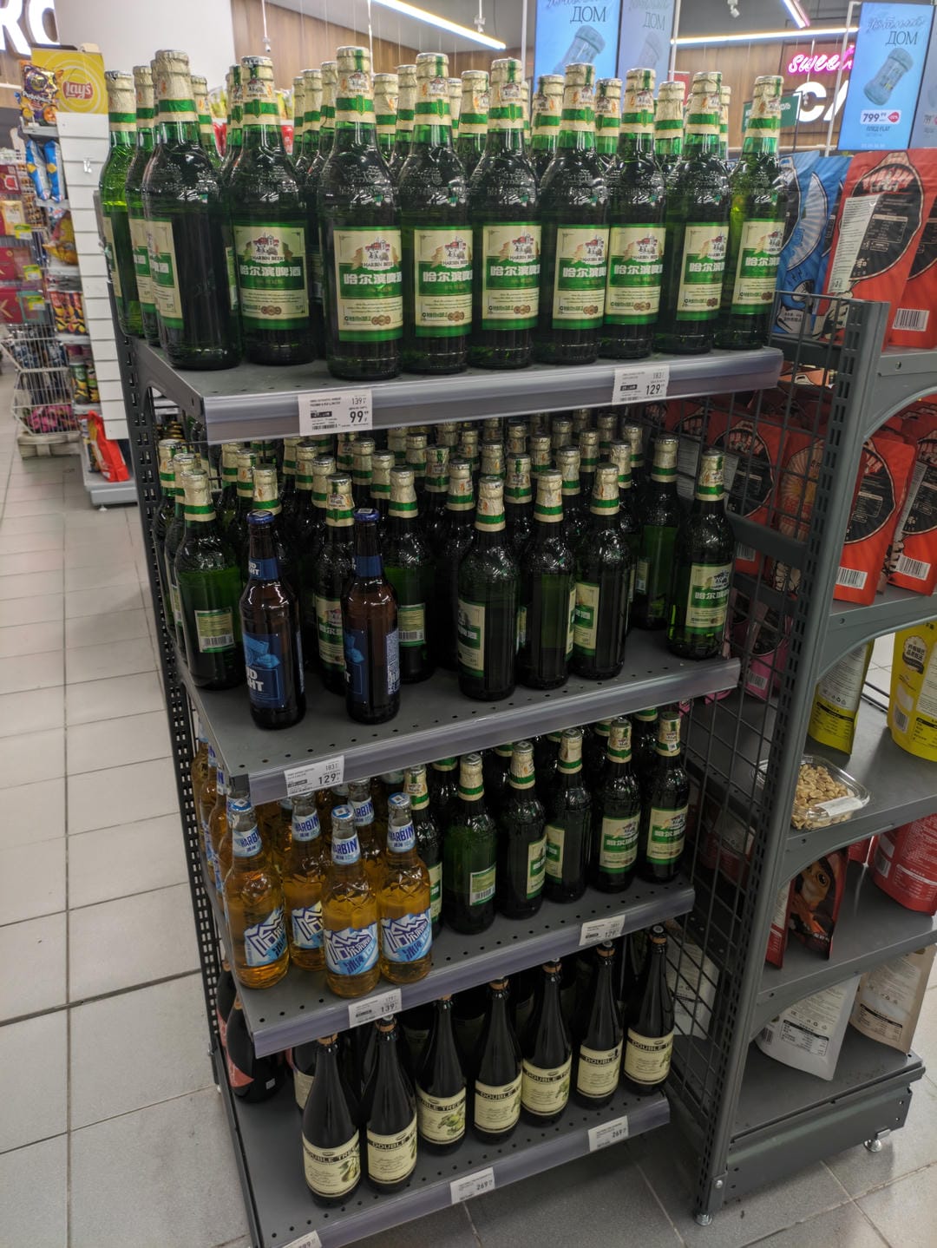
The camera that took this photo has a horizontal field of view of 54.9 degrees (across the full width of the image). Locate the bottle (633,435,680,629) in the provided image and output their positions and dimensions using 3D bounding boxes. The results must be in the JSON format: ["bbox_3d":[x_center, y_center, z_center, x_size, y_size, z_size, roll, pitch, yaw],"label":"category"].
[{"bbox_3d":[0.262,-0.125,1.252,0.072,0.271,0.072,-7,26,-16],"label":"bottle"}]

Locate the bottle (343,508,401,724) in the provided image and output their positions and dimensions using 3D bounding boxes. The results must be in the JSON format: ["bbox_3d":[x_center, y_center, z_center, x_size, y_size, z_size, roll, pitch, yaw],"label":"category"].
[{"bbox_3d":[-0.110,-0.009,1.026,0.065,0.248,0.065,-6,26,-15],"label":"bottle"}]

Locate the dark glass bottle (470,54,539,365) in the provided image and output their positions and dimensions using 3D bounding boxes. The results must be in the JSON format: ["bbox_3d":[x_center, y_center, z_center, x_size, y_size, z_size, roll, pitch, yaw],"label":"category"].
[{"bbox_3d":[0.035,-0.394,0.884,0.072,0.272,0.072,-3,25,-9],"label":"dark glass bottle"}]

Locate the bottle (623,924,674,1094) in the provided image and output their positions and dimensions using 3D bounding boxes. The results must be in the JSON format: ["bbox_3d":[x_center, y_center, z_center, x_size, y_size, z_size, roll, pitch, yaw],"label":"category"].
[{"bbox_3d":[0.308,0.636,1.501,0.081,0.316,0.081,1,23,0],"label":"bottle"}]

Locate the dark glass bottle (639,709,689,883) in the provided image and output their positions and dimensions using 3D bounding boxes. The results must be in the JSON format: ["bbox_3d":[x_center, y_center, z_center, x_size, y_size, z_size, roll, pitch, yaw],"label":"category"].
[{"bbox_3d":[0.288,0.255,1.324,0.068,0.271,0.068,-5,25,-10],"label":"dark glass bottle"}]

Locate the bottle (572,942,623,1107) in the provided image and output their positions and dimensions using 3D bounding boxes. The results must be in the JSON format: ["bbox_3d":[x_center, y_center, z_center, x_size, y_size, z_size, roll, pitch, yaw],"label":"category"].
[{"bbox_3d":[0.216,0.647,1.472,0.081,0.316,0.081,1,23,0],"label":"bottle"}]

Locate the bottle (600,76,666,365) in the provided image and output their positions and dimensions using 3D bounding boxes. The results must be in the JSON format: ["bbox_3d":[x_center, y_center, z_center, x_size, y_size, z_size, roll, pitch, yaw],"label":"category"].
[{"bbox_3d":[0.173,-0.423,0.948,0.068,0.271,0.068,-5,25,-11],"label":"bottle"}]

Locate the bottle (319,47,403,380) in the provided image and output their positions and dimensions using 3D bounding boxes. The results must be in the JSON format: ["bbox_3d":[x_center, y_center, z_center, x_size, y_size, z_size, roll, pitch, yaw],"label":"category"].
[{"bbox_3d":[-0.101,-0.368,0.828,0.073,0.272,0.073,-10,27,-22],"label":"bottle"}]

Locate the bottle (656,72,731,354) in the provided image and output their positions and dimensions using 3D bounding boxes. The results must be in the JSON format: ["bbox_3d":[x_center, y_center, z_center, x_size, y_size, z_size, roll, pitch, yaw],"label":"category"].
[{"bbox_3d":[0.249,-0.441,0.986,0.073,0.277,0.073,-9,25,-22],"label":"bottle"}]

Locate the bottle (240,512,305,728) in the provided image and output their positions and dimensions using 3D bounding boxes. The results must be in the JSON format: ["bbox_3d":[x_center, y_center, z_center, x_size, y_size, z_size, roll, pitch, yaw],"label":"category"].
[{"bbox_3d":[-0.223,-0.005,1.018,0.065,0.248,0.065,-18,30,-35],"label":"bottle"}]

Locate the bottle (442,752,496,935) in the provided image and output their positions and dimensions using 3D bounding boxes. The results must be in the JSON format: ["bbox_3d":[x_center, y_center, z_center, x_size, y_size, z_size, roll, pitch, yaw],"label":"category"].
[{"bbox_3d":[0.004,0.299,1.228,0.068,0.271,0.068,0,25,0],"label":"bottle"}]

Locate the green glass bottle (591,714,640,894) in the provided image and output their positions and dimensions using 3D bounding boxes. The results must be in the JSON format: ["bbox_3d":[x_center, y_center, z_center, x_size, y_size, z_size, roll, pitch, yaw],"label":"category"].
[{"bbox_3d":[0.219,0.264,1.328,0.073,0.277,0.073,1,23,0],"label":"green glass bottle"}]

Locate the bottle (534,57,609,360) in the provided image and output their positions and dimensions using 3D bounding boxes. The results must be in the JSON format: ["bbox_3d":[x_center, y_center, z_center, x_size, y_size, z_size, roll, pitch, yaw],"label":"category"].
[{"bbox_3d":[0.107,-0.407,0.912,0.068,0.271,0.068,0,25,0],"label":"bottle"}]

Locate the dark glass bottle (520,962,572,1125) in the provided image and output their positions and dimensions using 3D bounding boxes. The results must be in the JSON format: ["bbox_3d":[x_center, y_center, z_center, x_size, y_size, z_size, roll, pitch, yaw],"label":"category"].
[{"bbox_3d":[0.127,0.659,1.443,0.081,0.316,0.081,1,23,0],"label":"dark glass bottle"}]

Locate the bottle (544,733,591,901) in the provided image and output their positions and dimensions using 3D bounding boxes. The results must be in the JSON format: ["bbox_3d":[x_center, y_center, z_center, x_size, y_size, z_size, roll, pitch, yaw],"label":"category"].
[{"bbox_3d":[0.143,0.273,1.284,0.068,0.271,0.068,0,25,0],"label":"bottle"}]

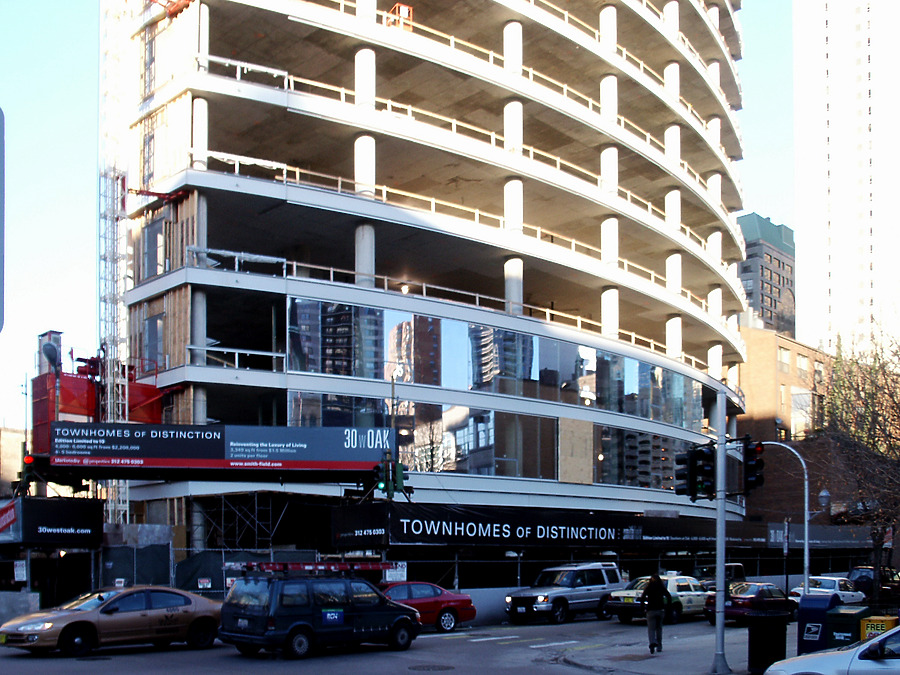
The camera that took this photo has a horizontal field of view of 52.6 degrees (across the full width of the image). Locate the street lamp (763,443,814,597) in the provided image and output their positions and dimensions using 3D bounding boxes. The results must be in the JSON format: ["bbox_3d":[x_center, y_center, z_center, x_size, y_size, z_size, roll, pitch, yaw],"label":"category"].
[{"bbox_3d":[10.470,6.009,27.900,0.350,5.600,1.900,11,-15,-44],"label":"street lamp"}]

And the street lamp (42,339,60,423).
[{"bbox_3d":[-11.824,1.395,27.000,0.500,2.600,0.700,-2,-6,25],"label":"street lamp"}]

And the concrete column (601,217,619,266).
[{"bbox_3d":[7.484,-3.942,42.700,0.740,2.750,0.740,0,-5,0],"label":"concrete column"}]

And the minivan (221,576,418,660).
[{"bbox_3d":[-2.789,6.297,20.800,1.820,1.720,4.500,-11,-15,43],"label":"minivan"}]

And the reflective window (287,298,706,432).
[{"bbox_3d":[4.464,1.897,42.100,25.900,2.900,1.800,11,-18,-37],"label":"reflective window"}]

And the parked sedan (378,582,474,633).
[{"bbox_3d":[-1.613,7.493,25.300,1.850,1.460,5.050,-8,-12,43],"label":"parked sedan"}]

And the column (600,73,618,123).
[{"bbox_3d":[7.607,-11.065,43.400,0.790,2.950,0.790,0,-9,0],"label":"column"}]

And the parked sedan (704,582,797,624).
[{"bbox_3d":[10.952,9.592,33.000,1.740,1.410,4.500,-10,-17,38],"label":"parked sedan"}]

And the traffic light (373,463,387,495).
[{"bbox_3d":[-2.045,4.091,26.400,0.300,0.900,0.340,-4,-7,40],"label":"traffic light"}]

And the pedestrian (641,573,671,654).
[{"bbox_3d":[4.426,5.945,19.600,0.580,1.700,0.400,-5,-14,19],"label":"pedestrian"}]

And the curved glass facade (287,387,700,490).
[{"bbox_3d":[4.260,4.750,38.400,24.500,2.750,1.900,9,-14,-40],"label":"curved glass facade"}]

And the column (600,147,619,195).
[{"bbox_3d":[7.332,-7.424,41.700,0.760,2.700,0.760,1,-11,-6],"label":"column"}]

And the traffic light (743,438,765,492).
[{"bbox_3d":[4.969,2.104,14.900,0.290,0.860,0.330,12,-18,-42],"label":"traffic light"}]

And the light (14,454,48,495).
[{"bbox_3d":[-12.078,3.916,26.200,0.500,1.100,0.420,3,-6,-33],"label":"light"}]

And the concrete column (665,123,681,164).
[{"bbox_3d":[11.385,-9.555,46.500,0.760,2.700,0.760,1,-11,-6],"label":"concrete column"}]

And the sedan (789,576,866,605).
[{"bbox_3d":[17.223,11.505,41.300,4.650,1.420,1.760,10,-15,-43],"label":"sedan"}]

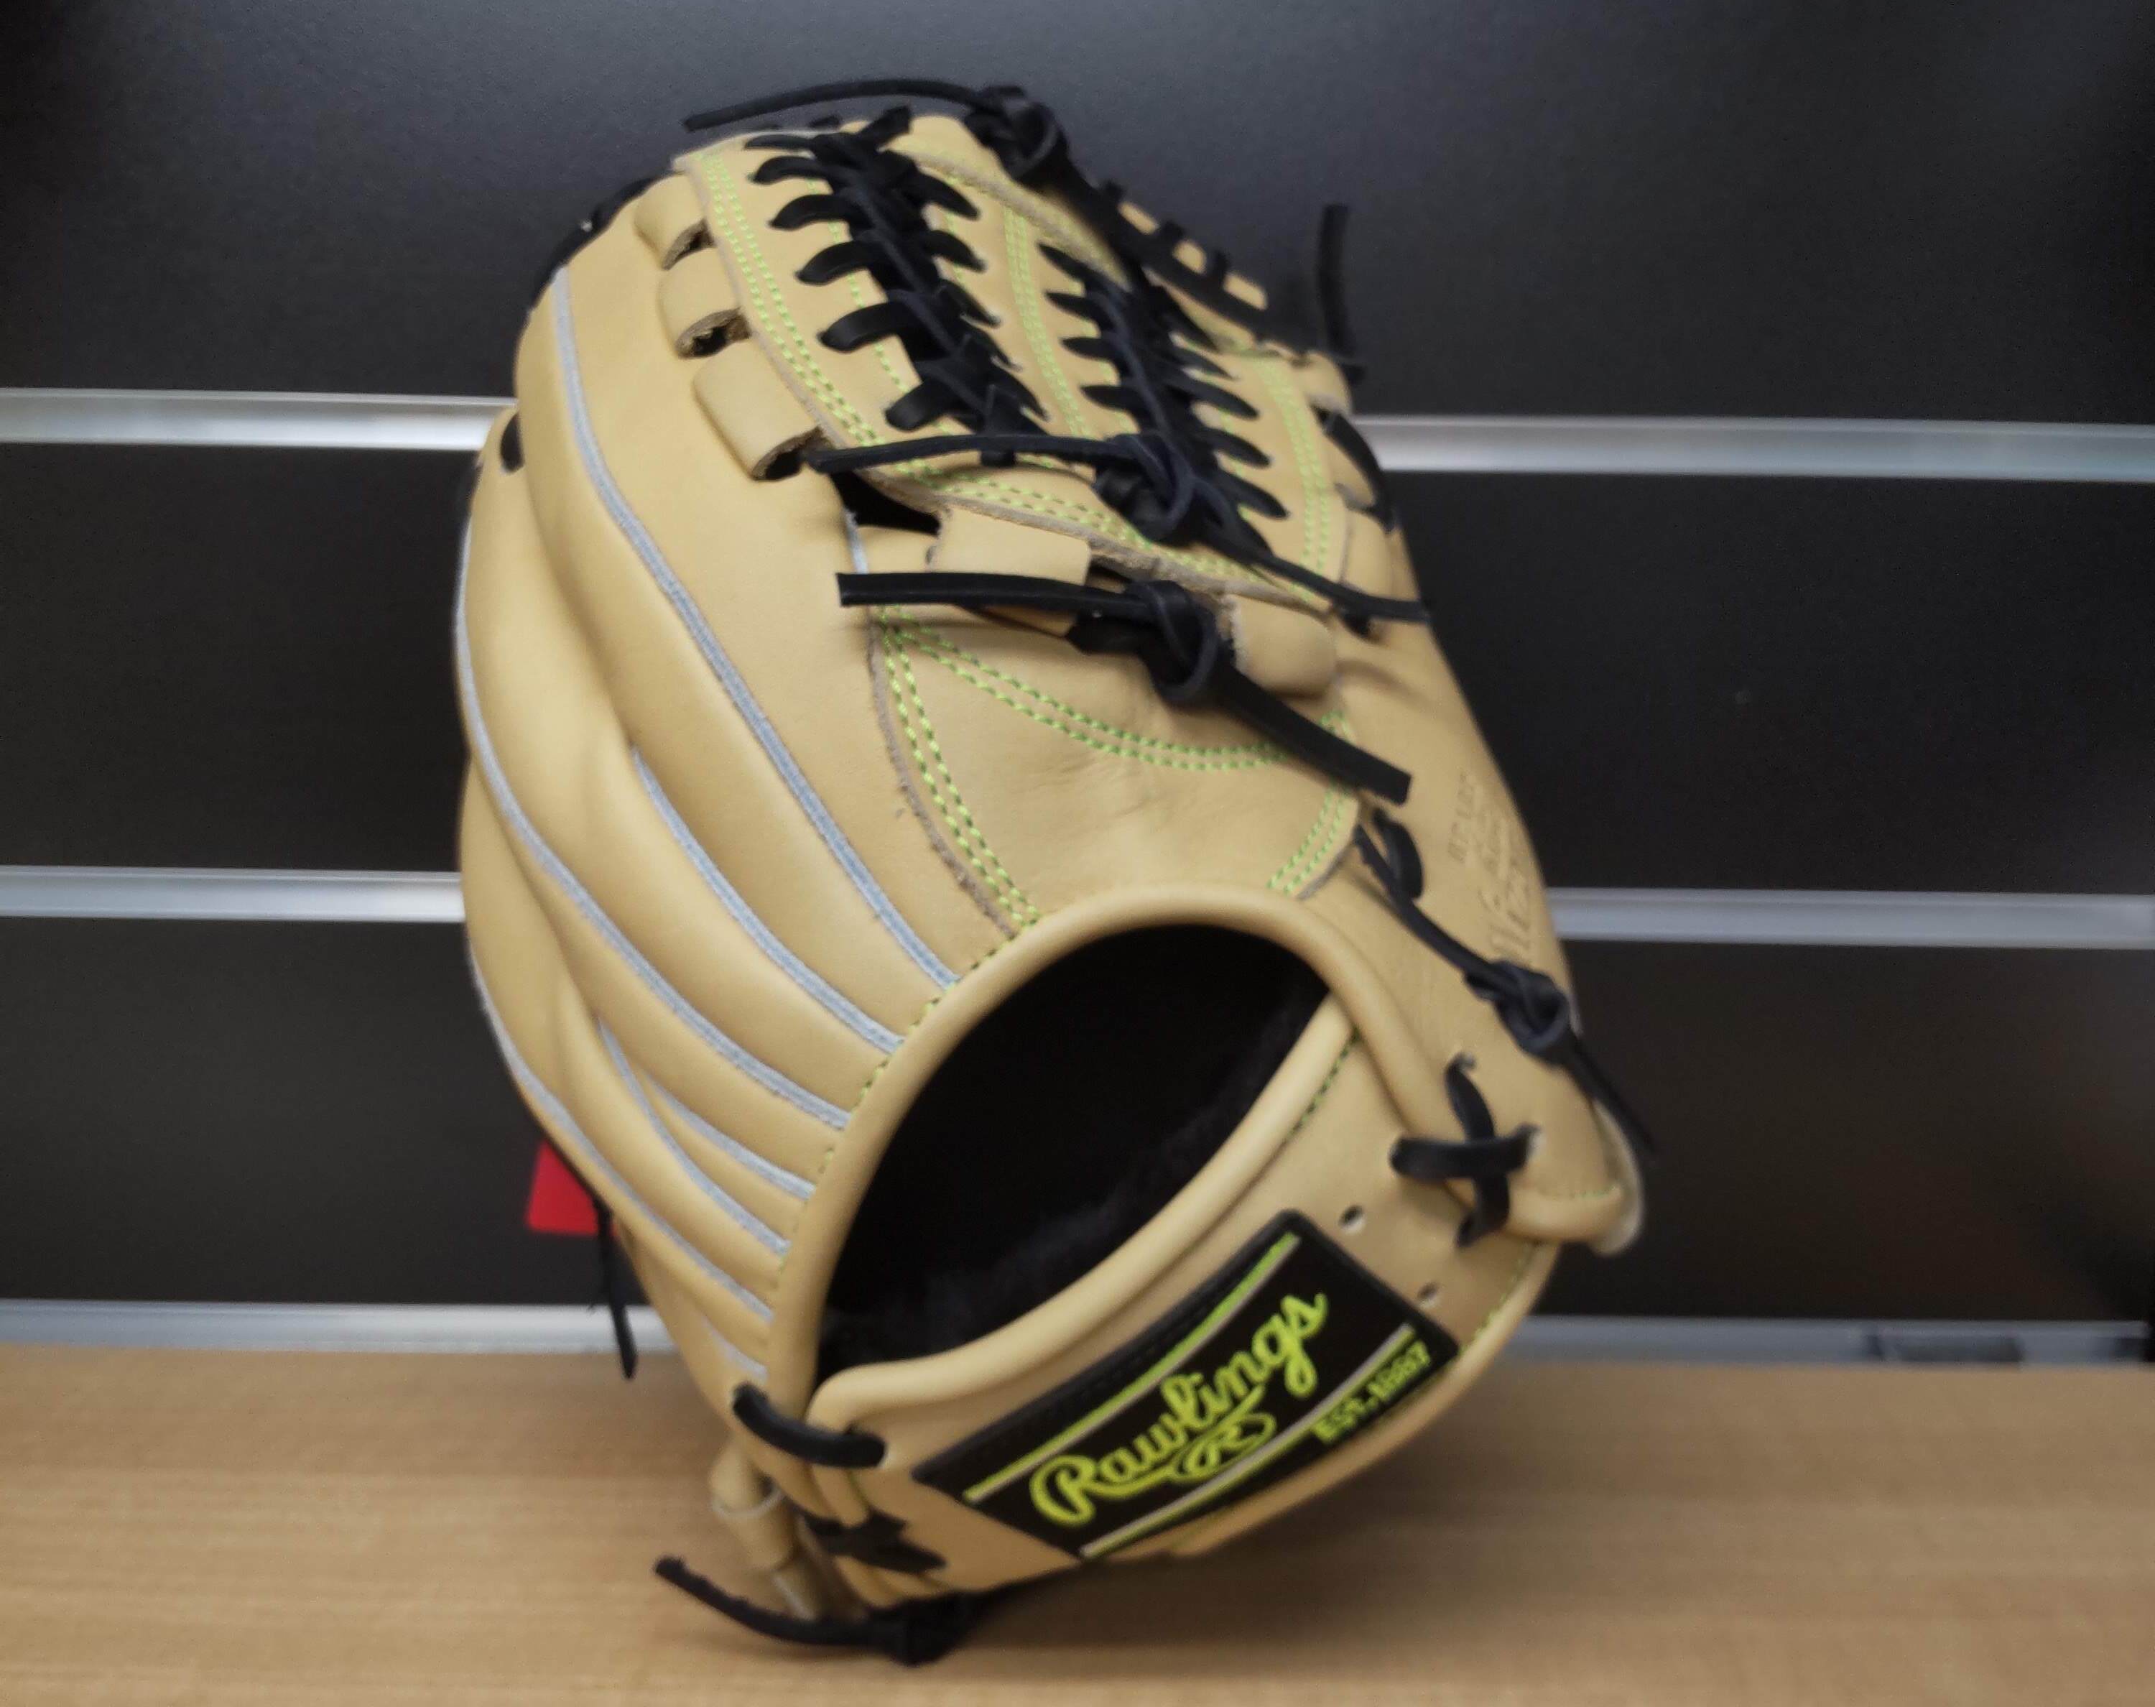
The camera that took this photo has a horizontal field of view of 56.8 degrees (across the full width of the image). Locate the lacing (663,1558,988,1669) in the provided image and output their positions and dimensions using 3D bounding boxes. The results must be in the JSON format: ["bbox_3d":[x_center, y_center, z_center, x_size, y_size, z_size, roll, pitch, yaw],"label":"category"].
[{"bbox_3d":[-0.043,0.129,0.344,0.056,0.015,0.018,4,12,13],"label":"lacing"}]

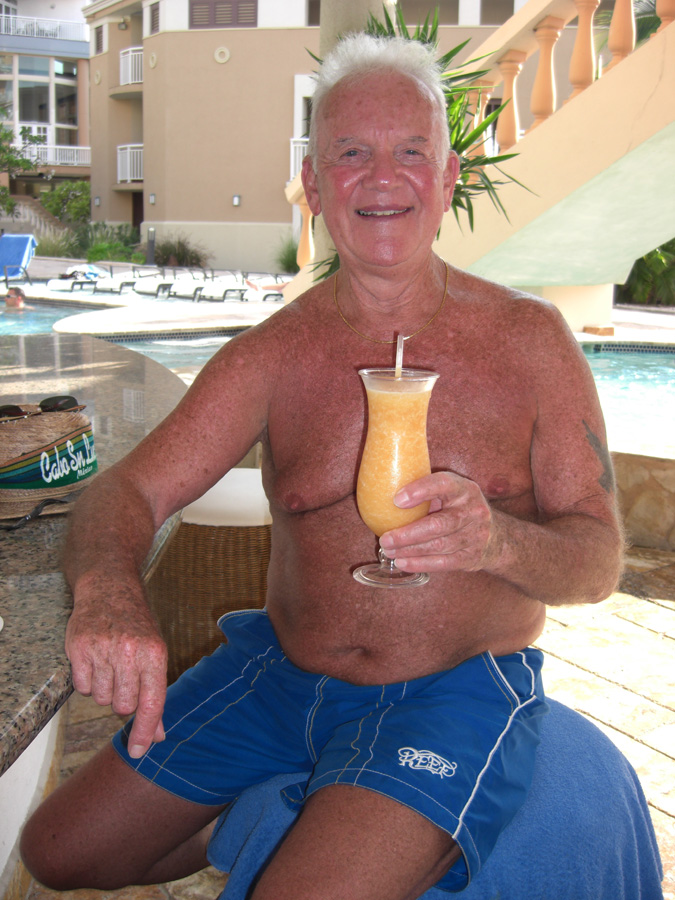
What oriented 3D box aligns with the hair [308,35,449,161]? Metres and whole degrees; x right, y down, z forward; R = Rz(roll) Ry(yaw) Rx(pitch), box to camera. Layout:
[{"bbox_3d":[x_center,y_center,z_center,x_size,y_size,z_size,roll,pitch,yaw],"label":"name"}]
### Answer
[{"bbox_3d":[0.048,-0.412,1.190,0.170,0.170,0.190,1,11,2],"label":"hair"}]

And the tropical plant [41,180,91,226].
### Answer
[{"bbox_3d":[-9.291,-8.380,34.000,2.000,1.900,1.900,1,11,0],"label":"tropical plant"}]

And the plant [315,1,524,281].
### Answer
[{"bbox_3d":[0.395,-1.526,5.000,1.050,1.400,1.000,1,11,0],"label":"plant"}]

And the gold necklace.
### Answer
[{"bbox_3d":[0.065,-0.182,1.205,0.143,0.100,0.140,2,11,4],"label":"gold necklace"}]

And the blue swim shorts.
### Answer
[{"bbox_3d":[-0.004,0.374,1.290,0.470,0.260,0.420,5,12,21],"label":"blue swim shorts"}]

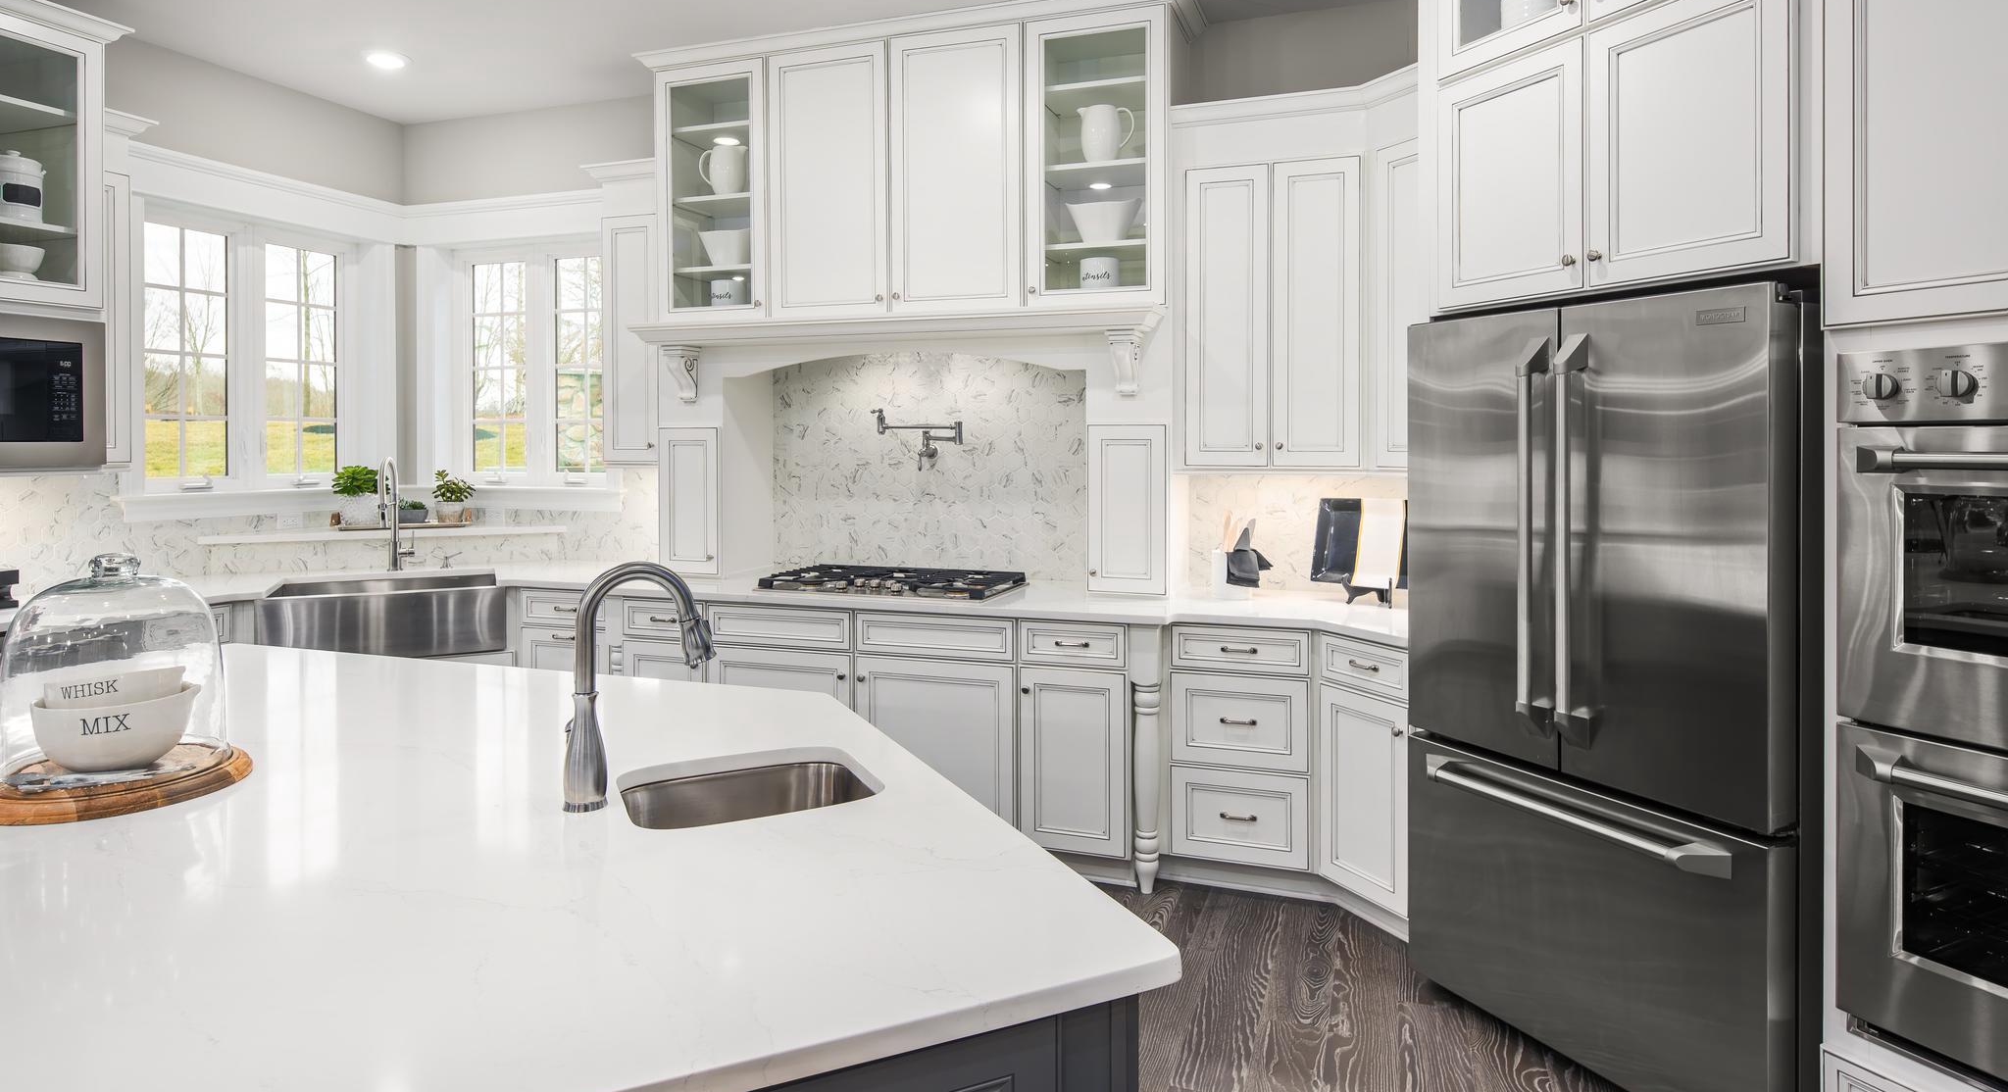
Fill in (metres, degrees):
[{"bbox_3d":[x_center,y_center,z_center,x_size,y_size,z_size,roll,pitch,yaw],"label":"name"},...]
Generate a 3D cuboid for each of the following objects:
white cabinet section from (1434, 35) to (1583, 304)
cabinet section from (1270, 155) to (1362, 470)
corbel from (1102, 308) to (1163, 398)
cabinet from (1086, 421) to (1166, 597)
[{"bbox_3d":[1.498,-0.922,2.797,0.520,0.591,0.405,-2,3,-28],"label":"white cabinet section"},{"bbox_3d":[1.137,-0.816,3.838,0.286,1.064,0.330,1,3,18],"label":"cabinet section"},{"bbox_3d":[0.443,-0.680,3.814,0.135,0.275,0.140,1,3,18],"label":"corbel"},{"bbox_3d":[0.490,-0.143,3.983,0.287,0.612,0.330,1,3,18],"label":"cabinet"}]

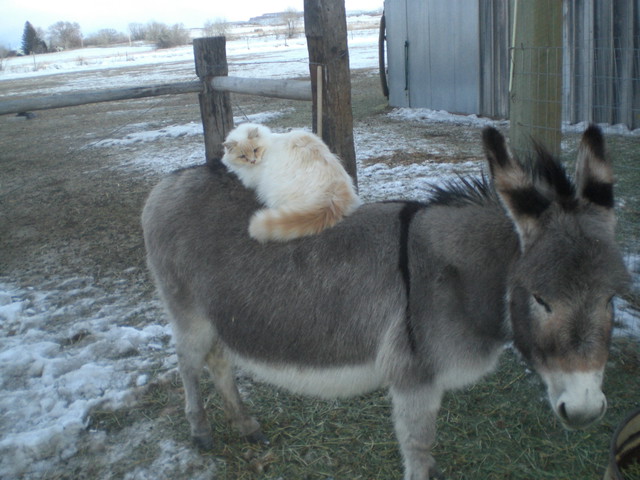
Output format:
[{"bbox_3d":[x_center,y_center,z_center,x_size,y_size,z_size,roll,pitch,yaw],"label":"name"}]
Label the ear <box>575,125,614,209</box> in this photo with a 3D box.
[{"bbox_3d":[0.650,-0.169,1.660,0.085,0.215,0.070,-8,9,-14],"label":"ear"}]

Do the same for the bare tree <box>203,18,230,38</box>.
[{"bbox_3d":[-18.414,-37.272,125.000,4.800,4.200,4.500,-3,17,0],"label":"bare tree"}]

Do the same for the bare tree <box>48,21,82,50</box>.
[{"bbox_3d":[-48.901,-39.293,135.000,6.300,5.700,5.800,-3,17,0],"label":"bare tree"}]

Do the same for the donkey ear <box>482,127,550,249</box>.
[{"bbox_3d":[0.453,-0.119,1.620,0.105,0.280,0.075,-11,8,30],"label":"donkey ear"}]

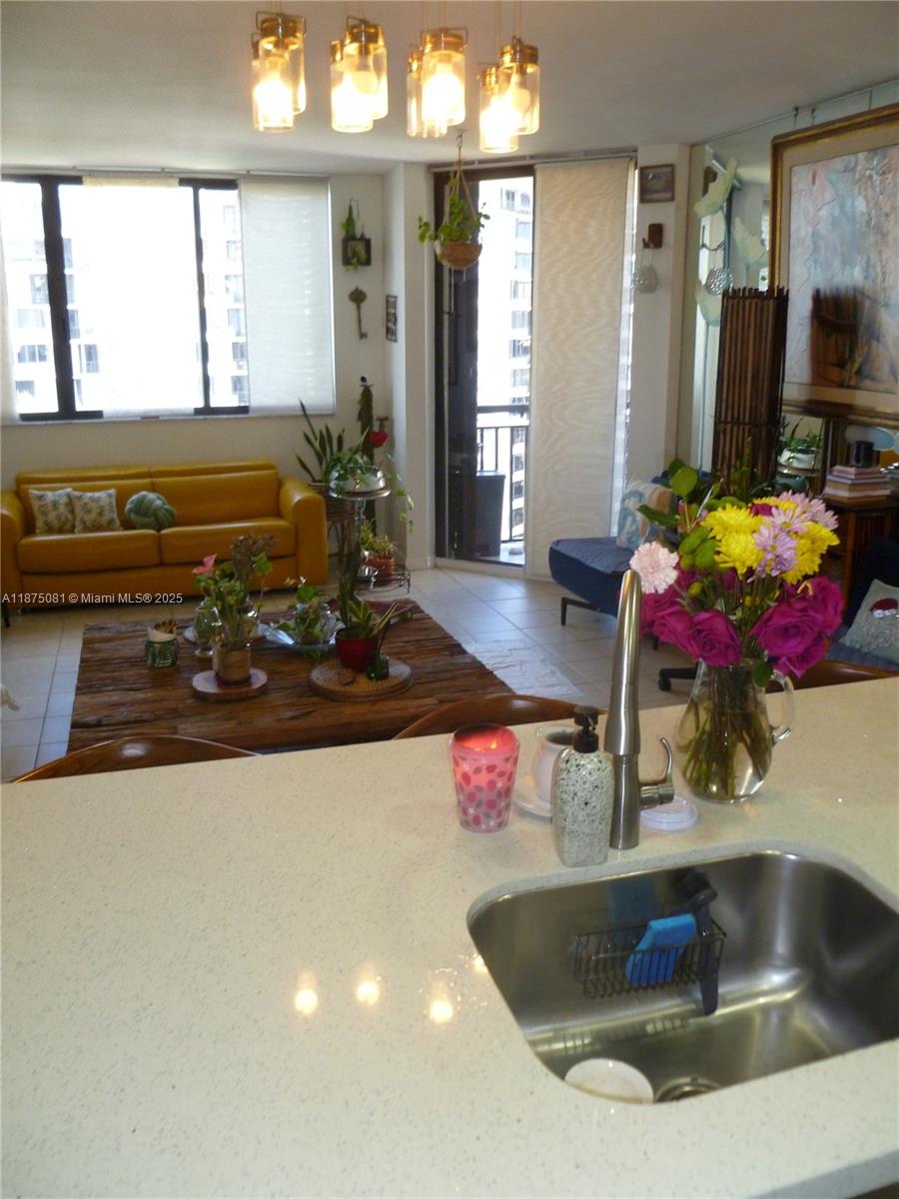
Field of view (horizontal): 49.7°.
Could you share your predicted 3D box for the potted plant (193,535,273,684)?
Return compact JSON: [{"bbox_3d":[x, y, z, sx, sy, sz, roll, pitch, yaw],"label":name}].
[{"bbox_3d":[-0.736,0.039,3.284,0.260,0.500,0.230,-5,16,-17],"label":"potted plant"}]

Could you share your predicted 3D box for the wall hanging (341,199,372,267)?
[{"bbox_3d":[-0.606,-2.374,6.300,0.182,0.414,0.091,-5,16,-17],"label":"wall hanging"}]

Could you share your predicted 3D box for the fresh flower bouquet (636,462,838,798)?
[{"bbox_3d":[0.380,0.055,1.355,0.280,0.437,0.257,-5,16,-17],"label":"fresh flower bouquet"}]

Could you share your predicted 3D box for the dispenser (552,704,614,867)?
[{"bbox_3d":[0.162,0.231,1.195,0.066,0.194,0.052,-5,16,-17],"label":"dispenser"}]

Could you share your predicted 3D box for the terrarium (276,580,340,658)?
[{"bbox_3d":[-0.554,0.048,3.801,0.250,0.245,0.230,-5,16,-17],"label":"terrarium"}]

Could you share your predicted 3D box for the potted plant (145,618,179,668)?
[{"bbox_3d":[-1.026,0.155,3.460,0.108,0.153,0.108,-5,16,-17],"label":"potted plant"}]

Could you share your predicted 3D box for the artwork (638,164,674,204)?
[{"bbox_3d":[1.195,-2.385,5.540,0.205,0.205,0.025,8,17,28],"label":"artwork"}]

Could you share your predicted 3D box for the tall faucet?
[{"bbox_3d":[0.246,0.170,1.233,0.105,0.420,0.240,4,16,13],"label":"tall faucet"}]

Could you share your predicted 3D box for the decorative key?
[{"bbox_3d":[-0.603,-1.887,6.400,0.119,0.340,0.030,-5,16,-17],"label":"decorative key"}]

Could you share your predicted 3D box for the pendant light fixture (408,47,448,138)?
[{"bbox_3d":[-0.052,-1.230,2.361,0.096,0.188,0.098,0,15,0],"label":"pendant light fixture"}]

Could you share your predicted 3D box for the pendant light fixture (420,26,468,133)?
[{"bbox_3d":[-0.011,-1.090,2.040,0.100,0.179,0.100,0,15,0],"label":"pendant light fixture"}]

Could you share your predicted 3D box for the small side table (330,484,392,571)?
[{"bbox_3d":[-0.591,-0.418,6.472,0.410,0.610,0.410,-5,16,-17],"label":"small side table"}]

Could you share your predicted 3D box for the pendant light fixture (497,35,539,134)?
[{"bbox_3d":[0.163,-1.195,2.262,0.096,0.190,0.098,0,15,0],"label":"pendant light fixture"}]

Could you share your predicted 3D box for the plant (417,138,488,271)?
[{"bbox_3d":[0.014,-2.166,5.265,0.400,0.680,0.360,-5,16,-17],"label":"plant"}]

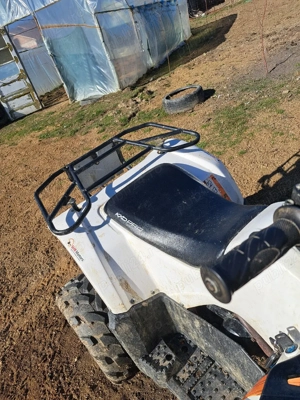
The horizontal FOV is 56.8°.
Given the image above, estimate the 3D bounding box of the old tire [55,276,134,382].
[{"bbox_3d":[-0.171,0.501,1.173,0.220,0.447,0.447,-34,36,-20],"label":"old tire"}]

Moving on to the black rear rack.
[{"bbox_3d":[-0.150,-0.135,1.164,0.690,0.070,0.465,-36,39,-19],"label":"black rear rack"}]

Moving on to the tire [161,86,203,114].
[{"bbox_3d":[0.477,-1.462,4.030,0.590,0.190,0.590,-18,32,12],"label":"tire"}]

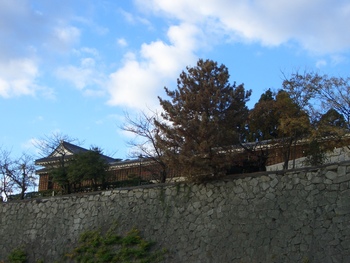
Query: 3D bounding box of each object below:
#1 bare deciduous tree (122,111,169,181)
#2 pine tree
[{"bbox_3d":[-2.950,1.580,66.000,5.700,7.800,5.500,0,-12,0],"label":"bare deciduous tree"},{"bbox_3d":[2.810,-1.070,64.000,9.700,13.000,9.300,0,-12,0],"label":"pine tree"}]

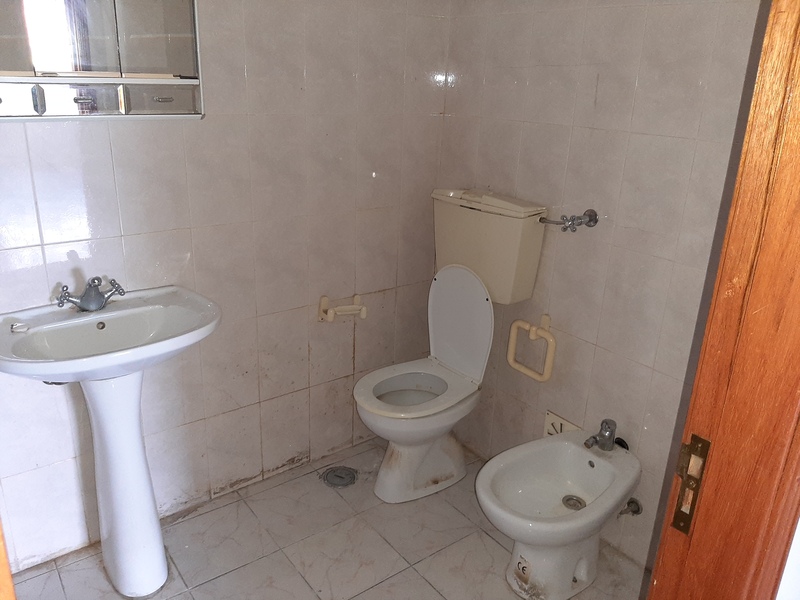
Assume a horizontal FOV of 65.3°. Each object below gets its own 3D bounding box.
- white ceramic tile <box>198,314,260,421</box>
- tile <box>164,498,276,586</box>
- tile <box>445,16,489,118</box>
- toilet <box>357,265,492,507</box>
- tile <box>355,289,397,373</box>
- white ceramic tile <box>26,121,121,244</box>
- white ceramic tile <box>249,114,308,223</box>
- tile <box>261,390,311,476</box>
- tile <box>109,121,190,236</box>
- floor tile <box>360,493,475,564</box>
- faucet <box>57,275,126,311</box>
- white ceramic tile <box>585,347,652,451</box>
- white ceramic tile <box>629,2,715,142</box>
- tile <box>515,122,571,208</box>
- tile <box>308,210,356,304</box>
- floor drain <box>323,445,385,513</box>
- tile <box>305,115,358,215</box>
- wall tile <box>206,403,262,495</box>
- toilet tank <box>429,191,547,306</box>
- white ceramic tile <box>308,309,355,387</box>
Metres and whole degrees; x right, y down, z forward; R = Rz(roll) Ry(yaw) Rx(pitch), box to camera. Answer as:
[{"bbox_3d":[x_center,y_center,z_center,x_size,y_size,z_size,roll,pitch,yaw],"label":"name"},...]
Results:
[{"bbox_3d":[-0.581,0.231,2.142,0.200,0.330,0.010,-12,24,-35],"label":"white ceramic tile"},{"bbox_3d":[-0.597,0.793,2.054,0.300,0.010,0.300,-12,24,-35],"label":"tile"},{"bbox_3d":[0.243,-0.840,2.259,0.010,0.333,0.201,-13,24,-35],"label":"tile"},{"bbox_3d":[0.066,0.305,2.272,0.505,0.812,0.364,-12,24,-35],"label":"toilet"},{"bbox_3d":[-0.101,0.124,2.502,0.201,0.333,0.010,-12,24,-35],"label":"tile"},{"bbox_3d":[-0.878,-0.325,1.688,0.200,0.330,0.010,-12,24,-35],"label":"white ceramic tile"},{"bbox_3d":[-0.397,-0.430,2.038,0.200,0.330,0.010,-12,24,-35],"label":"white ceramic tile"},{"bbox_3d":[-0.434,0.509,2.380,0.201,0.333,0.010,-12,24,-35],"label":"tile"},{"bbox_3d":[-0.715,-0.358,1.799,0.200,0.330,0.010,-13,25,-36],"label":"tile"},{"bbox_3d":[0.064,0.781,2.174,0.302,0.010,0.302,-12,24,-35],"label":"floor tile"},{"bbox_3d":[-0.832,-0.023,1.699,0.178,0.122,0.130,-12,24,-35],"label":"faucet"},{"bbox_3d":[0.694,0.335,1.996,0.010,0.333,0.201,-13,24,-35],"label":"white ceramic tile"},{"bbox_3d":[0.730,-0.606,1.659,0.010,0.333,0.201,-13,24,-35],"label":"white ceramic tile"},{"bbox_3d":[0.471,-0.410,2.069,0.010,0.330,0.200,-12,24,-35],"label":"tile"},{"bbox_3d":[-0.248,-0.153,2.265,0.200,0.330,0.010,-12,24,-35],"label":"tile"},{"bbox_3d":[-0.228,0.680,2.388,0.130,0.015,0.130,-12,24,-35],"label":"floor drain"},{"bbox_3d":[-0.235,-0.466,2.154,0.200,0.330,0.010,-13,25,-36],"label":"tile"},{"bbox_3d":[-0.595,0.545,2.263,0.201,0.333,0.010,-12,24,-35],"label":"wall tile"},{"bbox_3d":[0.298,-0.204,2.234,0.135,0.322,0.438,-13,24,-35],"label":"toilet tank"},{"bbox_3d":[-0.260,0.159,2.377,0.200,0.330,0.010,-13,25,-36],"label":"white ceramic tile"}]

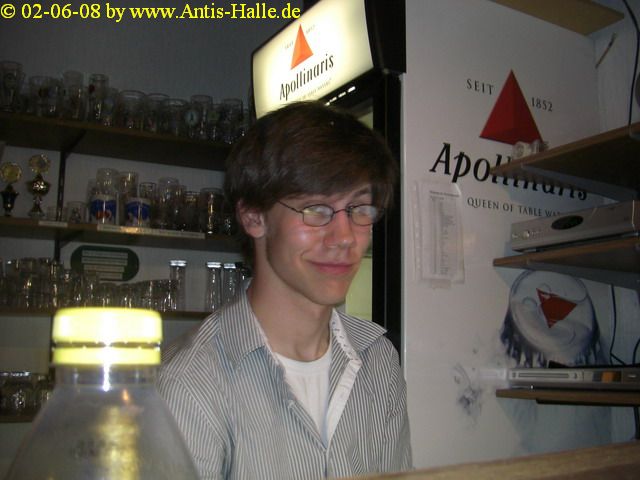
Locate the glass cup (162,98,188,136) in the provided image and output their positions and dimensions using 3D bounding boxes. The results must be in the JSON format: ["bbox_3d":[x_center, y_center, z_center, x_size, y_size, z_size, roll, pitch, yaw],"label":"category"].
[{"bbox_3d":[-0.461,-0.375,2.229,0.081,0.122,0.081,0,-9,0],"label":"glass cup"}]

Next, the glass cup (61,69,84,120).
[{"bbox_3d":[-0.736,-0.418,2.079,0.064,0.152,0.064,6,-11,-31],"label":"glass cup"}]

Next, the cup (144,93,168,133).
[{"bbox_3d":[-0.516,-0.385,2.209,0.073,0.134,0.073,6,-11,-31],"label":"cup"}]

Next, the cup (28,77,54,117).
[{"bbox_3d":[-0.807,-0.405,2.022,0.067,0.111,0.067,6,-11,-31],"label":"cup"}]

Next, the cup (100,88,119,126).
[{"bbox_3d":[-0.638,-0.394,2.124,0.057,0.123,0.057,0,-9,0],"label":"cup"}]

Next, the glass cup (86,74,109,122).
[{"bbox_3d":[-0.669,-0.414,2.108,0.064,0.155,0.064,0,-9,0],"label":"glass cup"}]

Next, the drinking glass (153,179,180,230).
[{"bbox_3d":[-0.482,-0.106,2.210,0.068,0.174,0.068,6,-11,-31],"label":"drinking glass"}]

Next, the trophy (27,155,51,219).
[{"bbox_3d":[-0.803,-0.146,2.008,0.072,0.185,0.062,6,-11,-31],"label":"trophy"}]

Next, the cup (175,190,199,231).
[{"bbox_3d":[-0.418,-0.082,2.211,0.072,0.132,0.072,0,-9,0],"label":"cup"}]

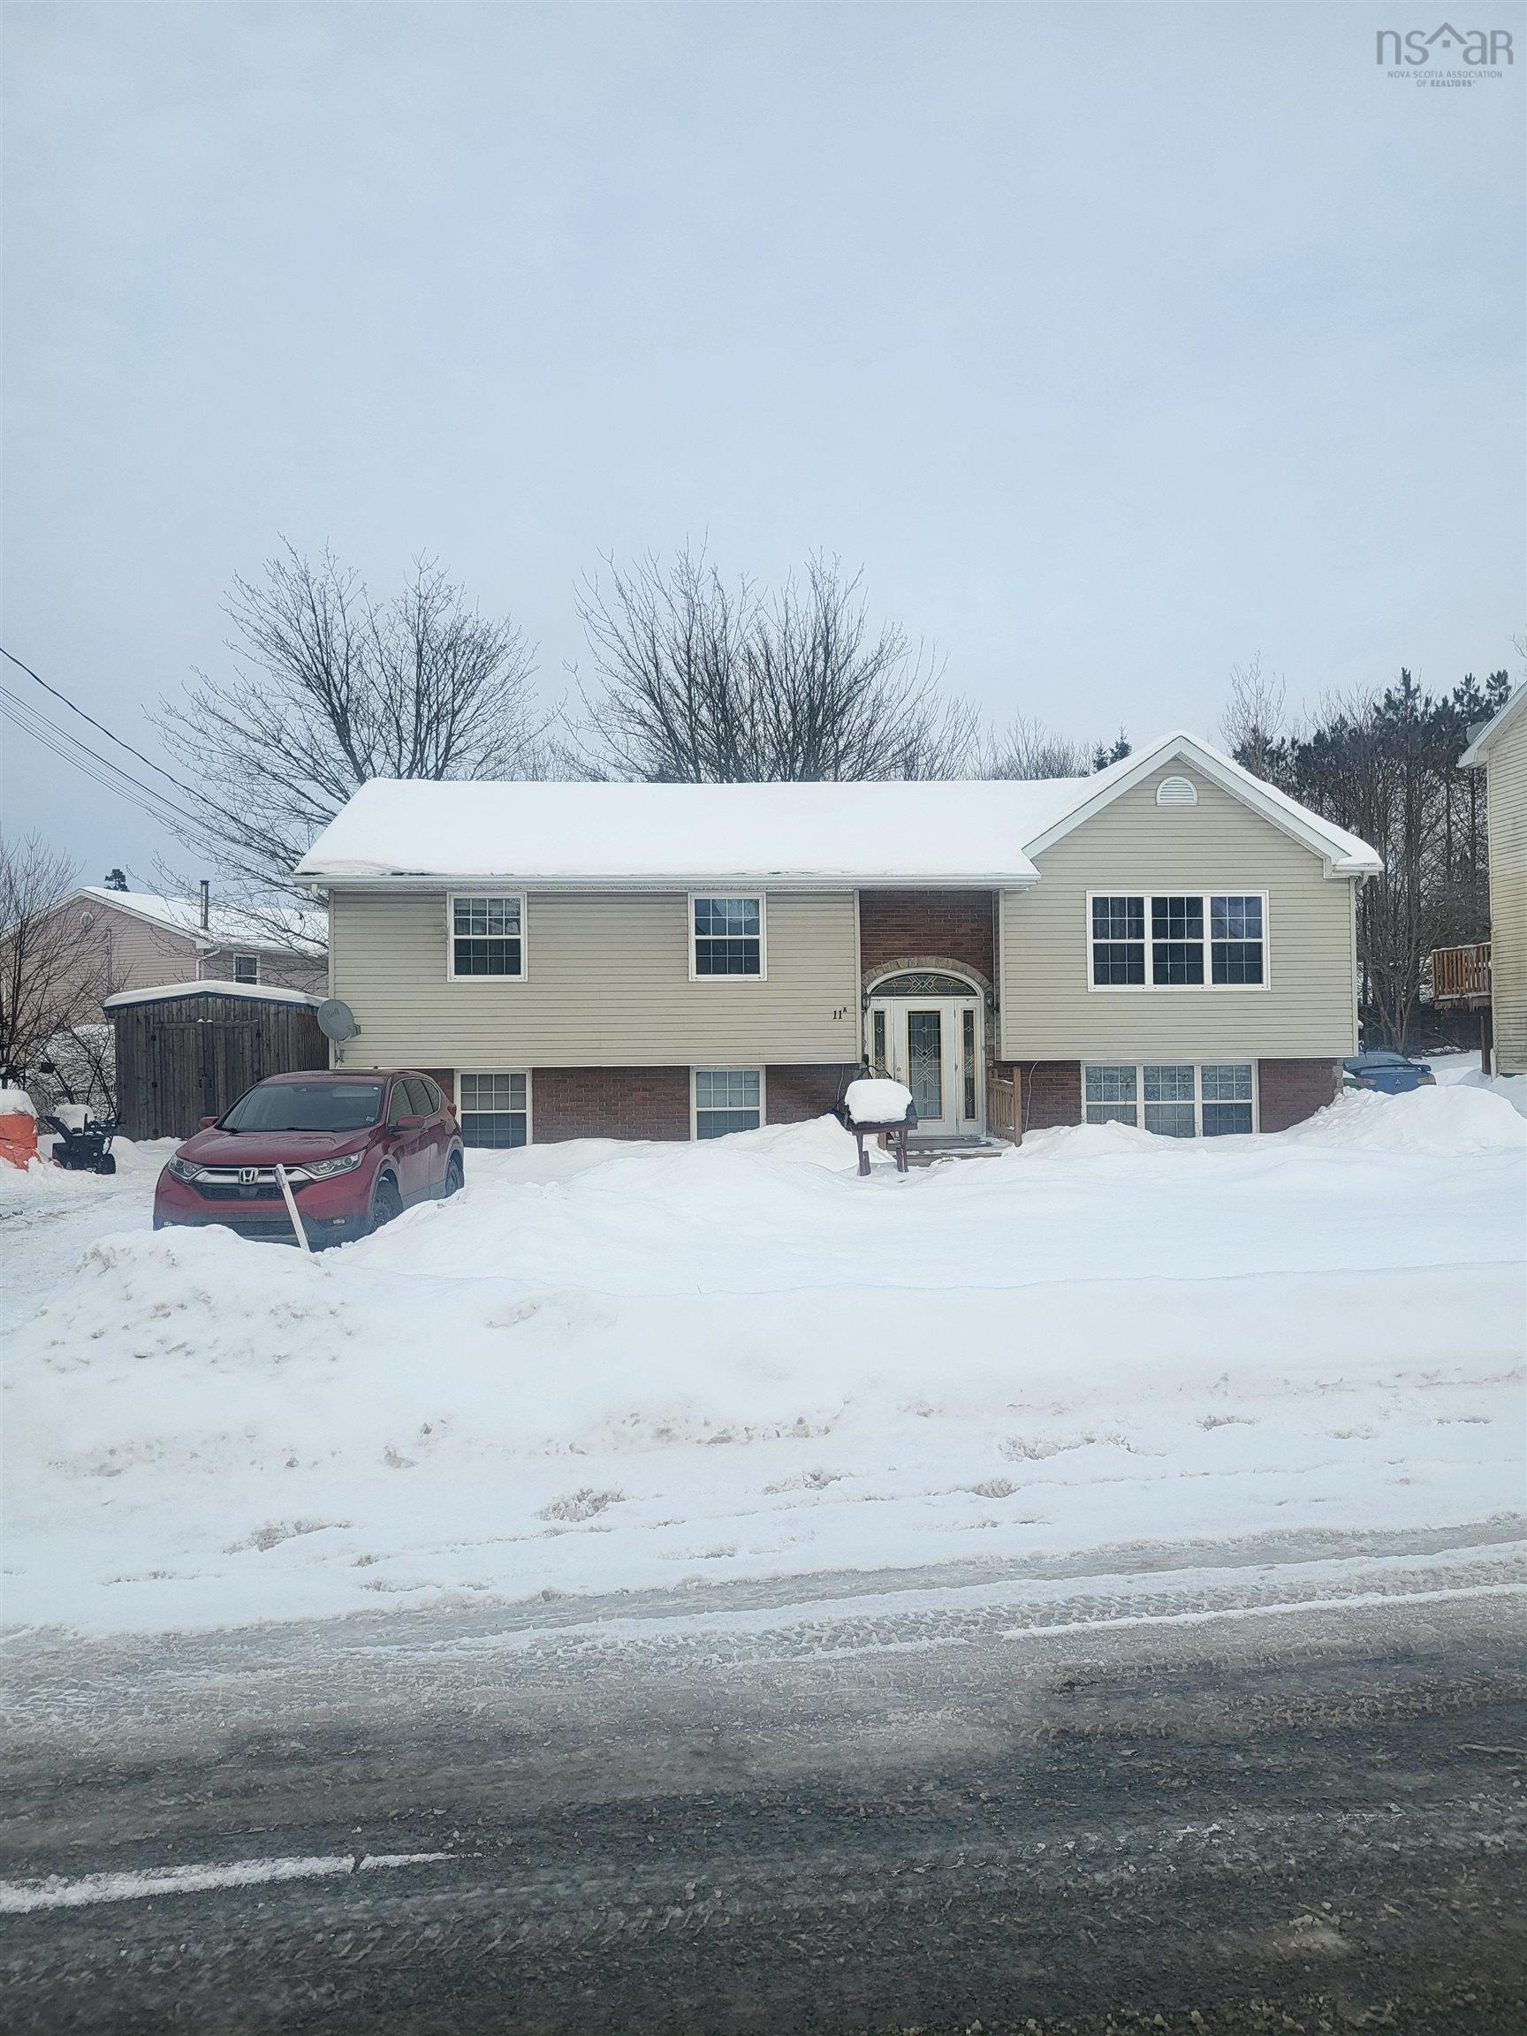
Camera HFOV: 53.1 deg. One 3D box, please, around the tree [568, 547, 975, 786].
[{"bbox_3d":[0.286,-4.315,36.324,9.720,13.510,9.230,-1,-1,-4],"label":"tree"}]

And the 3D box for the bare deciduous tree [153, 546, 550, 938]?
[{"bbox_3d":[-9.068,-3.950,33.833,8.740,12.860,8.470,-1,-1,-4],"label":"bare deciduous tree"}]

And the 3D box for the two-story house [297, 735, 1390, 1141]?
[{"bbox_3d":[0.952,-0.905,26.193,15.330,6.050,9.700,-1,-1,-4],"label":"two-story house"}]

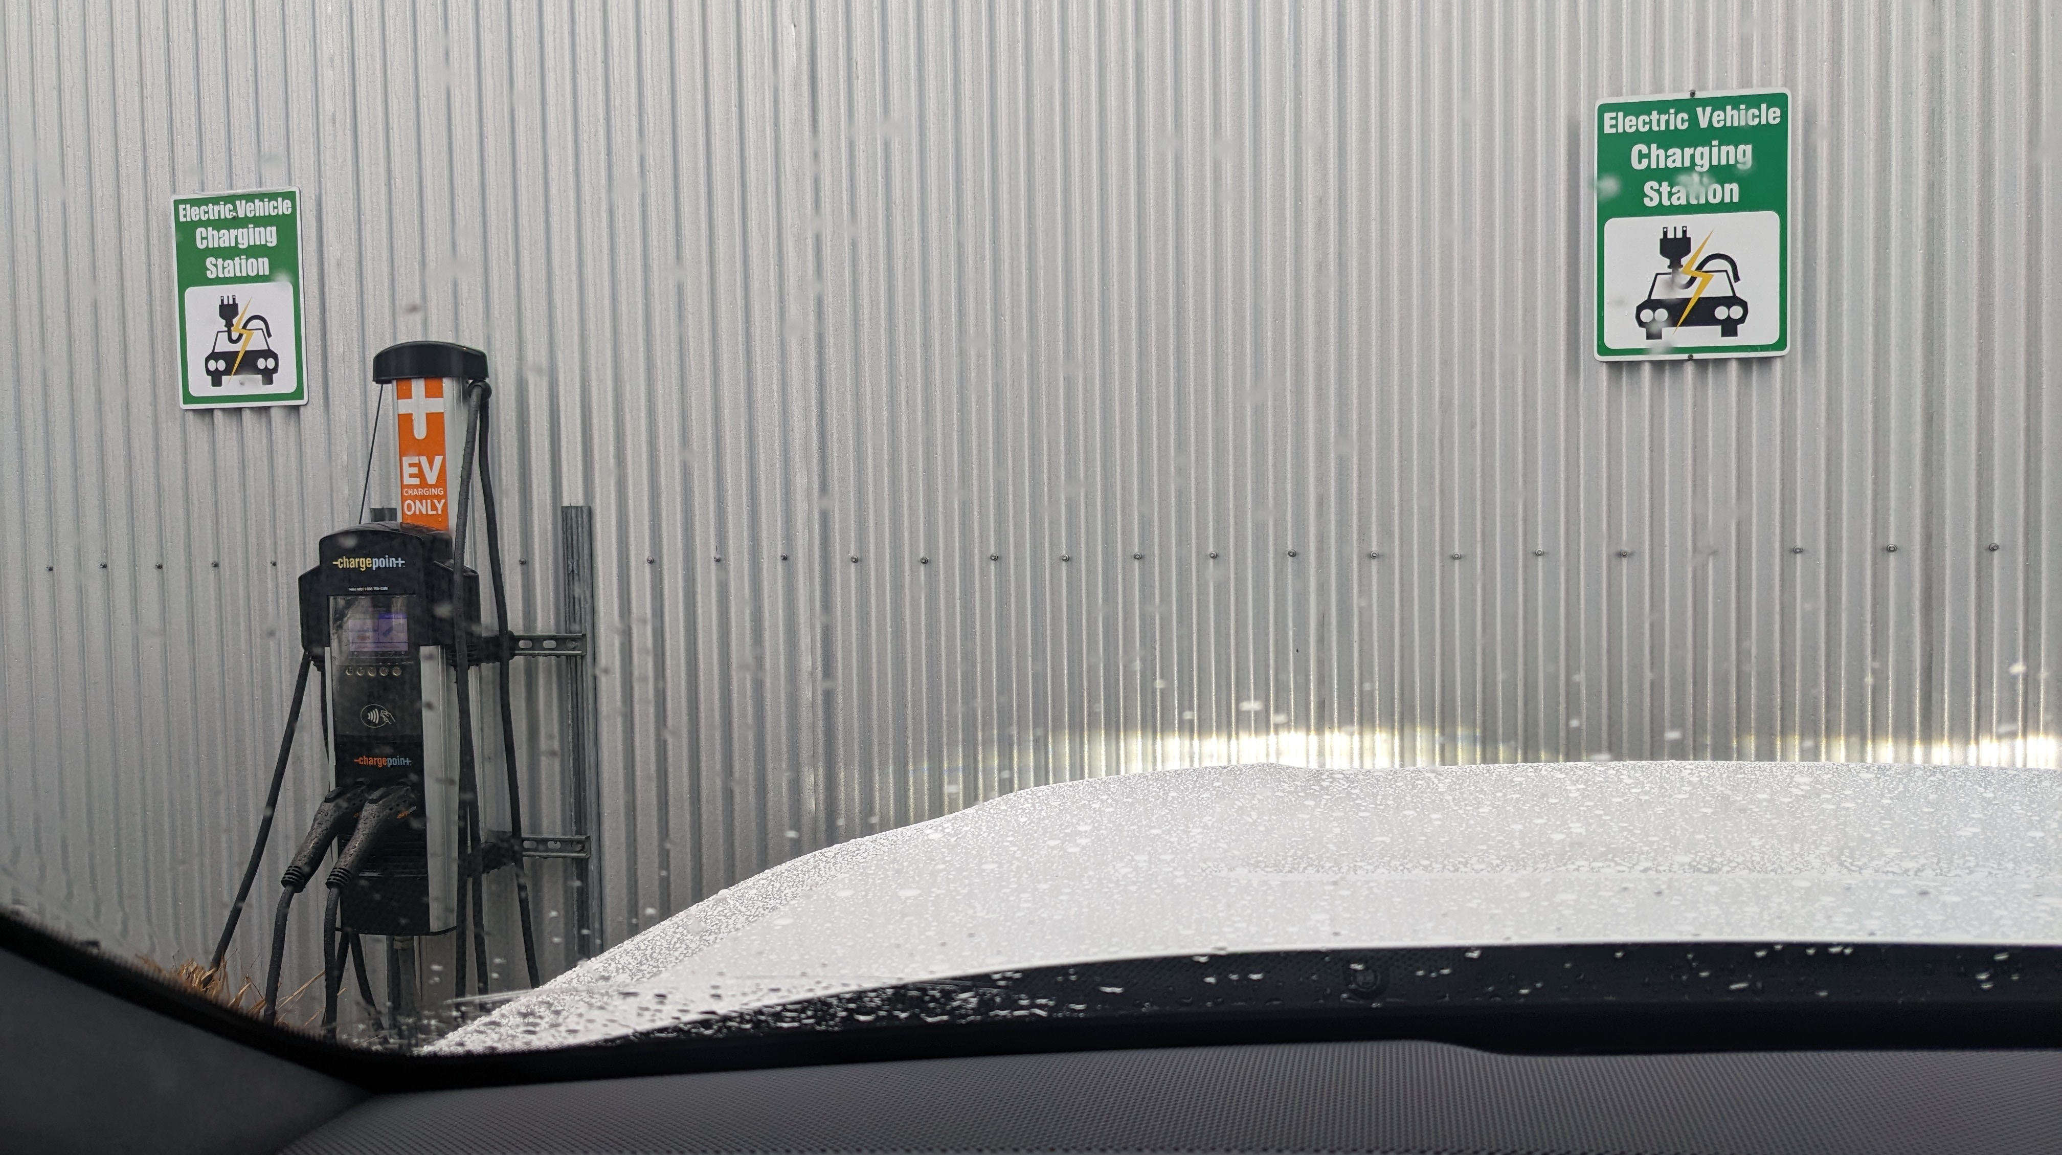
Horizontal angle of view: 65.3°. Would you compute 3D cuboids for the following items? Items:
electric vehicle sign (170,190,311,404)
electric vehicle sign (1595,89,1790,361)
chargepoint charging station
[{"bbox_3d":[-1.600,-0.561,3.253,0.301,0.439,0.016,0,3,13],"label":"electric vehicle sign"},{"bbox_3d":[1.090,-0.578,2.653,0.303,0.439,0.016,0,3,13],"label":"electric vehicle sign"},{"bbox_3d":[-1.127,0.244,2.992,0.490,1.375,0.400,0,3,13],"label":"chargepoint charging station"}]

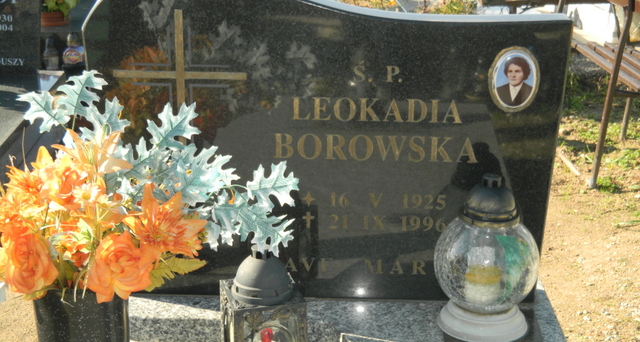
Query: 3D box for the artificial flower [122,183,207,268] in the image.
[{"bbox_3d":[-0.225,0.079,1.470,0.120,0.120,0.075,-1,3,-7],"label":"artificial flower"}]

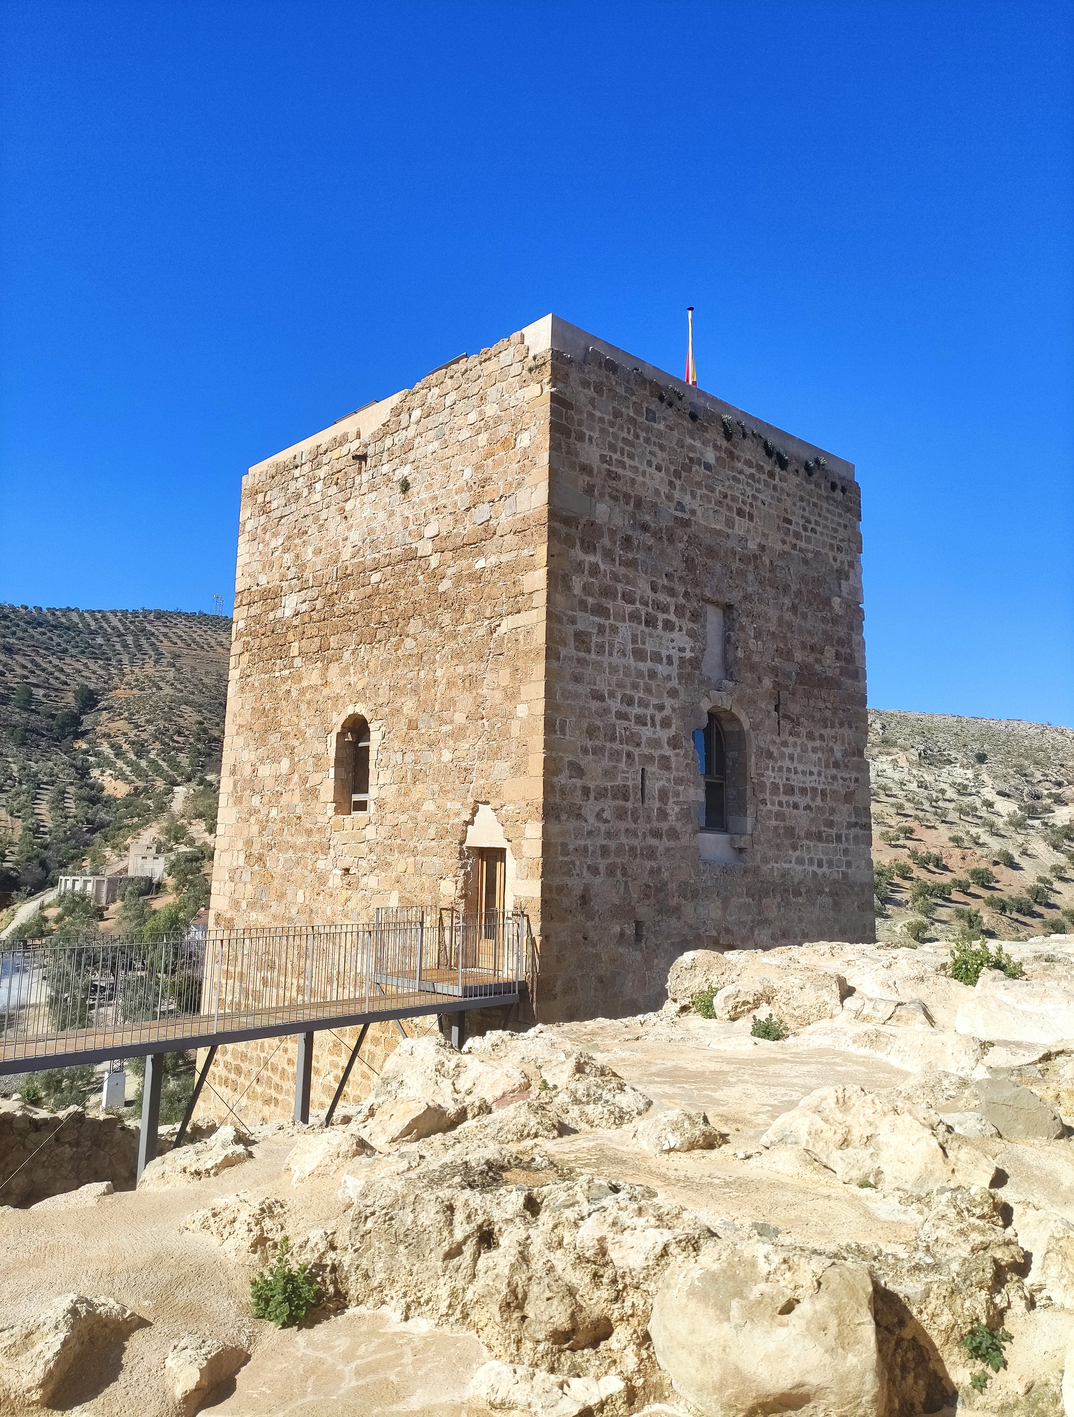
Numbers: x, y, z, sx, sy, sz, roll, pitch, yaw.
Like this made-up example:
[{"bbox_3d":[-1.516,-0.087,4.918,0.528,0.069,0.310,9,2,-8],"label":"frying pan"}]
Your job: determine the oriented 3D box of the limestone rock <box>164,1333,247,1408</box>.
[{"bbox_3d":[-1.402,2.814,4.400,0.327,0.212,0.360,2,-10,-5],"label":"limestone rock"}]

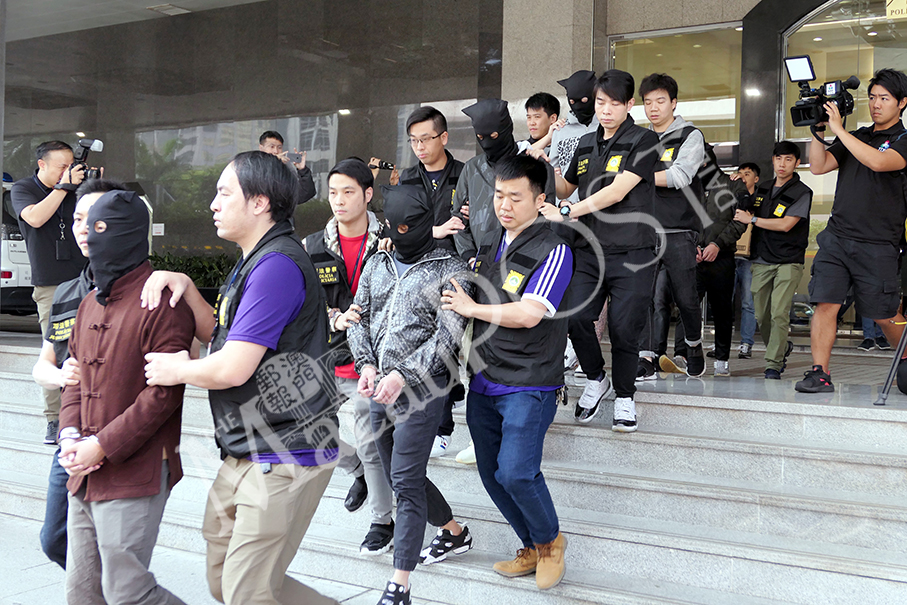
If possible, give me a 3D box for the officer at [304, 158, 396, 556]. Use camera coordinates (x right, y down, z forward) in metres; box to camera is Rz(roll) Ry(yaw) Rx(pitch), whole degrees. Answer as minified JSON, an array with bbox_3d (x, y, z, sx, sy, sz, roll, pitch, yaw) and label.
[{"bbox_3d":[-0.452,0.235,5.040,0.500,1.710,0.480,1,2,23],"label":"officer"}]

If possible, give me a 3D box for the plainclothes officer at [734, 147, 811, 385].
[{"bbox_3d":[2.271,-0.297,8.200,0.520,1.700,0.480,2,2,36],"label":"plainclothes officer"}]

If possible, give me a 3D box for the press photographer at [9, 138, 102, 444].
[{"bbox_3d":[-2.259,-0.068,6.580,0.520,1.710,0.500,2,1,34],"label":"press photographer"}]

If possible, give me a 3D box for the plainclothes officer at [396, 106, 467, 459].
[{"bbox_3d":[-0.096,-0.096,5.580,0.500,1.700,0.420,1,2,18],"label":"plainclothes officer"}]

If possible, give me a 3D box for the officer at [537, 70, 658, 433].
[{"bbox_3d":[0.698,-0.244,5.430,0.550,1.710,0.470,2,2,31],"label":"officer"}]

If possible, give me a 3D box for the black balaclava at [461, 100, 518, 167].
[{"bbox_3d":[0.175,-0.797,5.400,0.220,0.290,0.230,2,9,22],"label":"black balaclava"}]

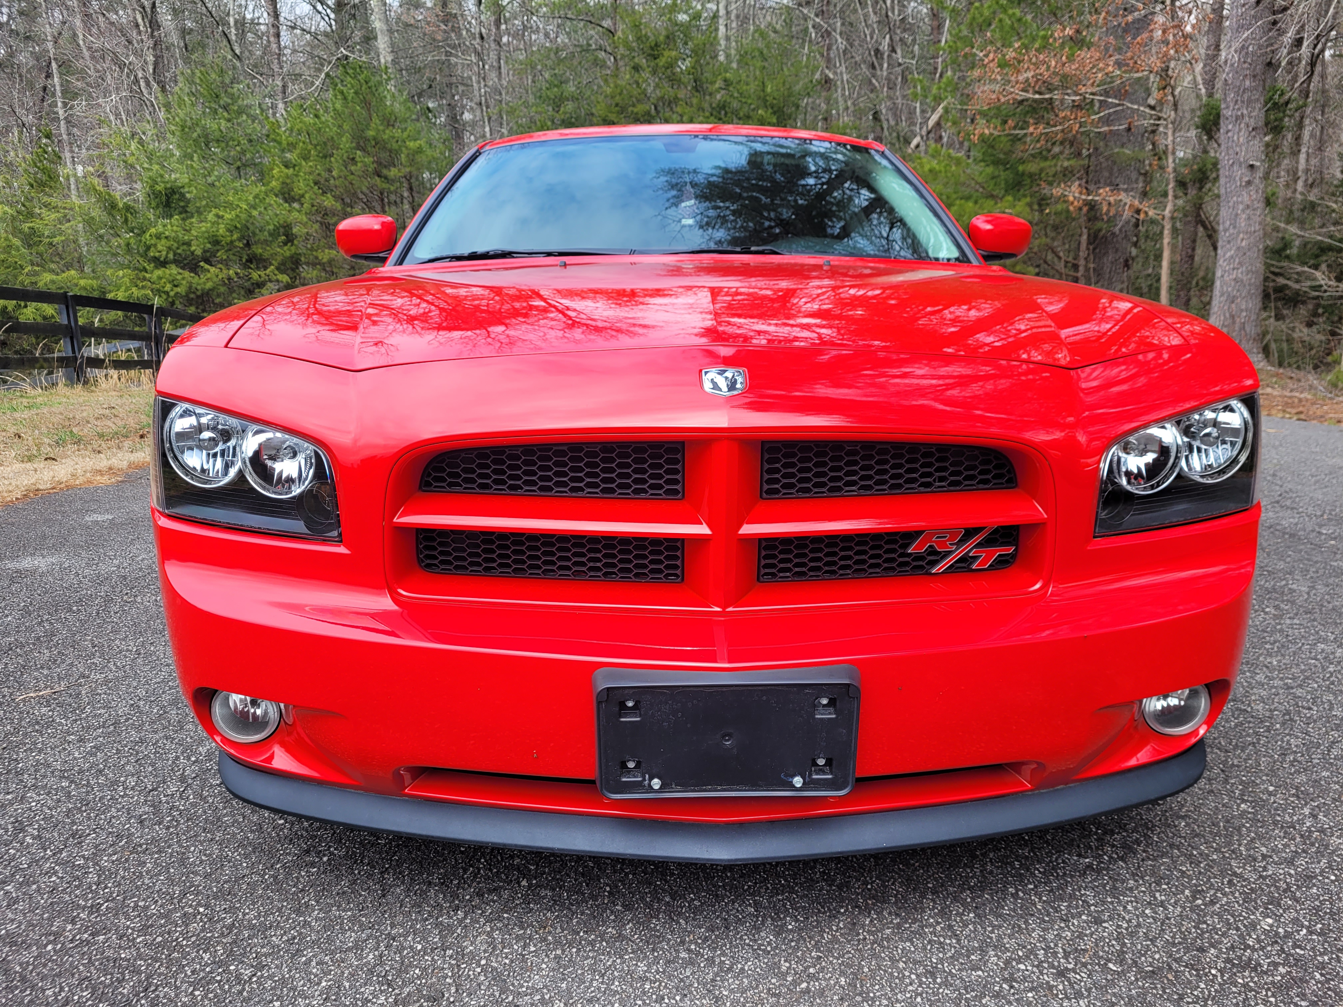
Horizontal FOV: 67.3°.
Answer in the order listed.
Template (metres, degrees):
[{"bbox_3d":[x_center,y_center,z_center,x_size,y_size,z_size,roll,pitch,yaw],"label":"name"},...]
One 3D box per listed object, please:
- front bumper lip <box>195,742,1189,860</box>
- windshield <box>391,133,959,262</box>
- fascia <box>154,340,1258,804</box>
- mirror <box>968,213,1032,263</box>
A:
[{"bbox_3d":[0.062,0.390,1.466,1.530,0.090,0.390,0,11,-1],"label":"front bumper lip"},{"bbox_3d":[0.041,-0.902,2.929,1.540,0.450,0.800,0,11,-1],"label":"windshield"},{"bbox_3d":[0.061,0.084,1.496,1.830,0.610,0.560,0,11,-1],"label":"fascia"},{"bbox_3d":[1.008,-0.817,3.090,0.220,0.155,0.160,0,11,-1],"label":"mirror"}]

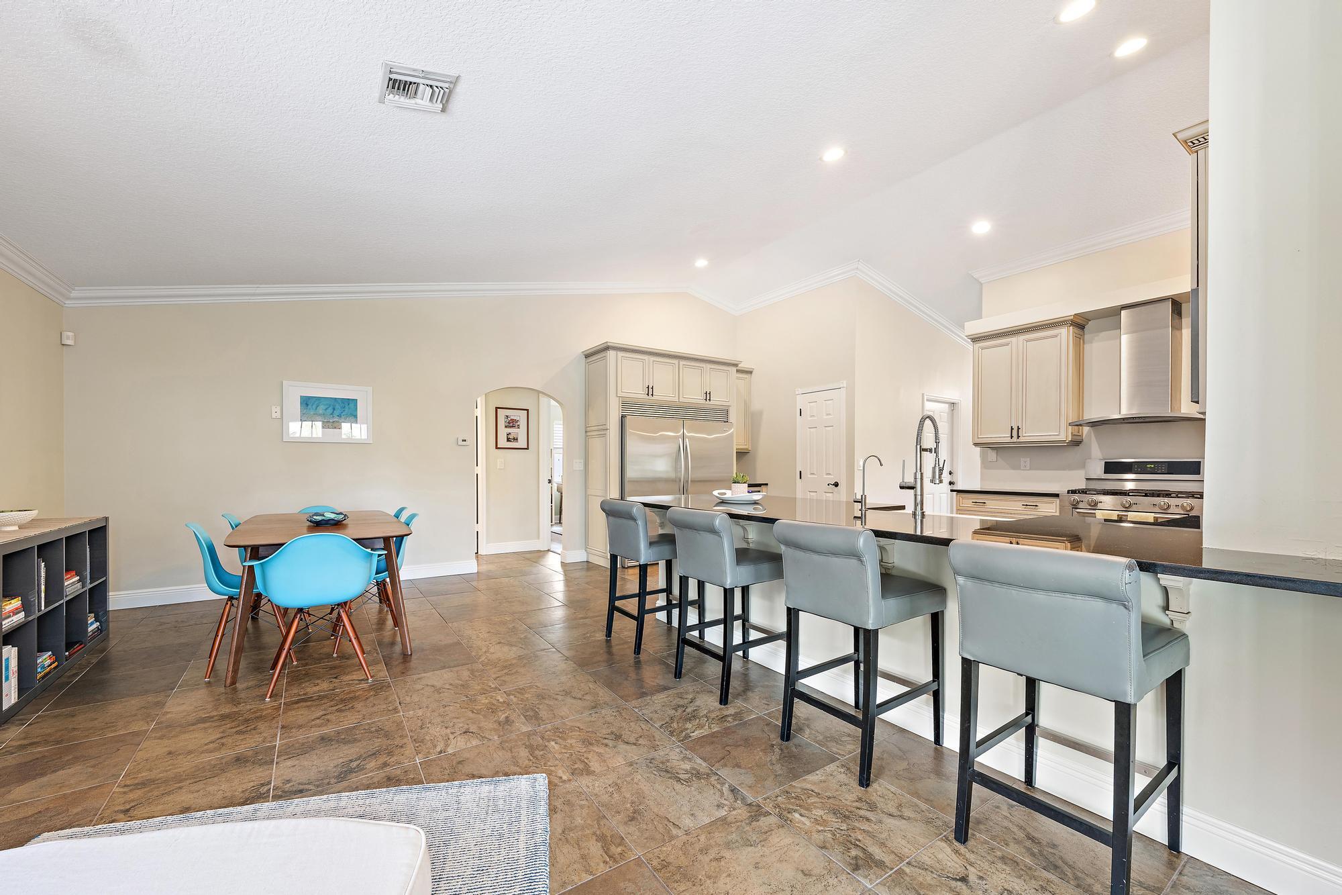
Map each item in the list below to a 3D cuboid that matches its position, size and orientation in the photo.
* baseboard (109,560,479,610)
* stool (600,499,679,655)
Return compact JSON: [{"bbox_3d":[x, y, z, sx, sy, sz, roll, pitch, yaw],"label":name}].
[{"bbox_3d":[-3.287,1.226,4.774,2.900,0.139,0.020,1,-2,-34],"label":"baseboard"},{"bbox_3d":[-0.119,0.834,3.572,0.580,0.955,0.460,1,-1,-34],"label":"stool"}]

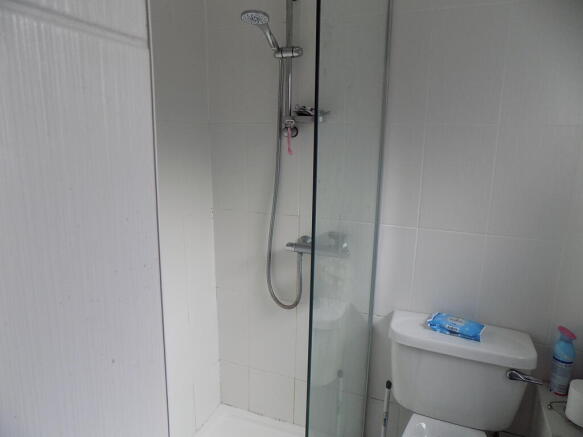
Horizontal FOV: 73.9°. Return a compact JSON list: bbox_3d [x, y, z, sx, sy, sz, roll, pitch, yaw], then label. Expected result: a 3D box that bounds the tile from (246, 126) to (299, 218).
[{"bbox_3d":[-0.079,-0.213,1.728,0.248,0.397,0.010,5,12,20],"label":"tile"}]

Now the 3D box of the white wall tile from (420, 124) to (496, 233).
[{"bbox_3d":[0.622,-0.147,1.466,0.248,0.397,0.010,5,12,20],"label":"white wall tile"}]

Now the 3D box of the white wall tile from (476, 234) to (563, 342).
[{"bbox_3d":[0.848,0.266,1.457,0.248,0.397,0.010,5,12,20],"label":"white wall tile"}]

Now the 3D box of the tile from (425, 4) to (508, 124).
[{"bbox_3d":[0.629,-0.538,1.386,0.248,0.397,0.010,5,12,20],"label":"tile"}]

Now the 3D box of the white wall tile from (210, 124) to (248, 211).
[{"bbox_3d":[-0.286,-0.232,1.805,0.190,0.397,0.010,5,12,20],"label":"white wall tile"}]

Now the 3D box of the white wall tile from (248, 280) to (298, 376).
[{"bbox_3d":[-0.093,0.570,1.886,0.248,0.397,0.010,5,12,20],"label":"white wall tile"}]

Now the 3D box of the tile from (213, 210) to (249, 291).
[{"bbox_3d":[-0.288,0.160,1.882,0.180,0.397,0.010,5,12,20],"label":"tile"}]

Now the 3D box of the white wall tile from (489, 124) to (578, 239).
[{"bbox_3d":[0.855,-0.125,1.378,0.248,0.397,0.010,5,12,20],"label":"white wall tile"}]

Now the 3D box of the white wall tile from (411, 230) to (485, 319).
[{"bbox_3d":[0.615,0.244,1.545,0.248,0.397,0.010,5,12,20],"label":"white wall tile"}]

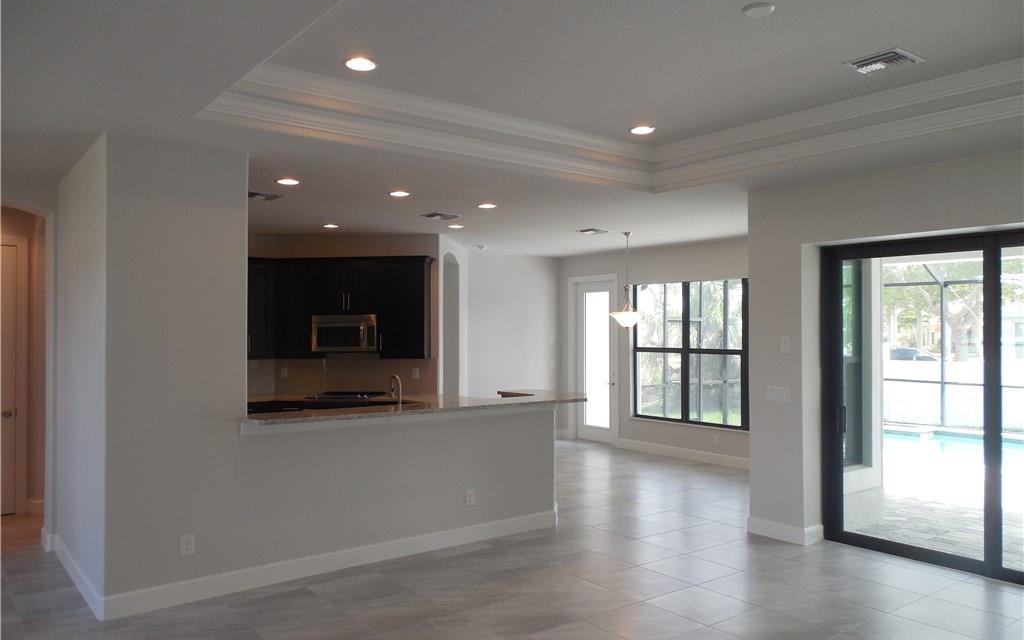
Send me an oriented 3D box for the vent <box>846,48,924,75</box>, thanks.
[{"bbox_3d":[2.038,-1.388,4.045,0.330,0.020,0.300,1,-1,-38],"label":"vent"}]

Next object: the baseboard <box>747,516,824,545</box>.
[{"bbox_3d":[2.262,1.722,6.105,0.334,0.136,0.497,1,-1,-38],"label":"baseboard"}]

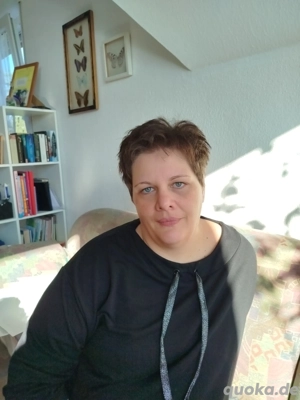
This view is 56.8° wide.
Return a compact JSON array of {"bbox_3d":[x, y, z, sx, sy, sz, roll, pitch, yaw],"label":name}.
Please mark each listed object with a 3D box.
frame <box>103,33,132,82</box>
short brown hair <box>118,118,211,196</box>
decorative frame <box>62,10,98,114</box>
[{"bbox_3d":[-0.166,-0.709,1.402,0.188,0.196,0.022,10,16,43],"label":"frame"},{"bbox_3d":[0.036,-0.088,0.655,0.205,0.195,0.200,-8,3,12],"label":"short brown hair"},{"bbox_3d":[-0.403,-0.774,1.617,0.281,0.499,0.025,10,16,43],"label":"decorative frame"}]

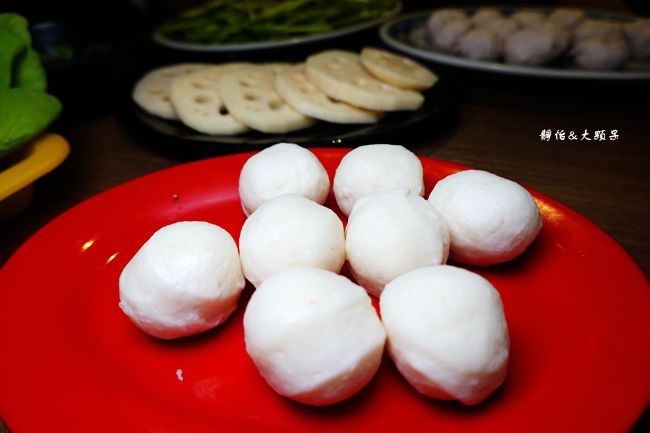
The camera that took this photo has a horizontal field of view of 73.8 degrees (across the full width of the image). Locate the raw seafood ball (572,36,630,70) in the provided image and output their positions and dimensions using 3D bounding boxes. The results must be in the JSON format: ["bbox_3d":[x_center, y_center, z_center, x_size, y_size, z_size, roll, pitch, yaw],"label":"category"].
[{"bbox_3d":[0.234,-0.139,0.368,0.041,0.031,0.039,0,37,0],"label":"raw seafood ball"}]

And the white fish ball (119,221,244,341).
[{"bbox_3d":[-0.050,0.022,0.153,0.042,0.039,0.041,0,37,0],"label":"white fish ball"}]

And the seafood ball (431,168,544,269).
[{"bbox_3d":[0.064,0.001,0.174,0.042,0.037,0.042,0,38,0],"label":"seafood ball"}]

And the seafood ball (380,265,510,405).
[{"bbox_3d":[0.035,0.035,0.129,0.038,0.039,0.038,0,38,0],"label":"seafood ball"}]

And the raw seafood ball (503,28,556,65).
[{"bbox_3d":[0.182,-0.151,0.385,0.041,0.032,0.039,0,37,0],"label":"raw seafood ball"}]

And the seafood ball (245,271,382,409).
[{"bbox_3d":[-0.003,0.035,0.130,0.042,0.038,0.042,0,38,0],"label":"seafood ball"}]

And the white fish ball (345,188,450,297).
[{"bbox_3d":[0.028,0.010,0.169,0.041,0.040,0.041,0,37,0],"label":"white fish ball"}]

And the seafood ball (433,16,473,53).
[{"bbox_3d":[0.122,-0.174,0.415,0.037,0.033,0.037,0,37,0],"label":"seafood ball"}]

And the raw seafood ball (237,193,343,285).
[{"bbox_3d":[-0.012,0.010,0.163,0.039,0.036,0.039,0,38,0],"label":"raw seafood ball"}]

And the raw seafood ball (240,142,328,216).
[{"bbox_3d":[-0.018,-0.013,0.192,0.040,0.037,0.040,0,38,0],"label":"raw seafood ball"}]

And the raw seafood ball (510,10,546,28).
[{"bbox_3d":[0.209,-0.196,0.445,0.037,0.032,0.037,0,37,0],"label":"raw seafood ball"}]

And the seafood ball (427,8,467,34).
[{"bbox_3d":[0.125,-0.197,0.445,0.038,0.033,0.038,0,37,0],"label":"seafood ball"}]

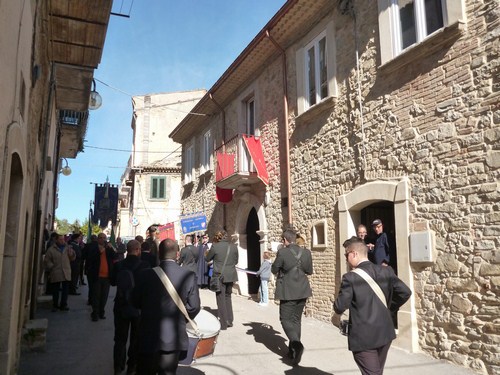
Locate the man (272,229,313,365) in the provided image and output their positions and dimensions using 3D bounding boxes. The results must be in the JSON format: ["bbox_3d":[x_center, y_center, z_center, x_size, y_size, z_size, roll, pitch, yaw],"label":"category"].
[{"bbox_3d":[0.557,1.425,6.181,0.550,1.730,0.480,2,-7,-18],"label":"man"}]

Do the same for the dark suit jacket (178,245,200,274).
[{"bbox_3d":[-1.467,1.749,11.059,0.520,0.750,0.340,2,-7,-18],"label":"dark suit jacket"}]

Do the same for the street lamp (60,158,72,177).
[{"bbox_3d":[-7.029,-0.796,17.588,0.520,0.720,0.350,2,-7,-23],"label":"street lamp"}]

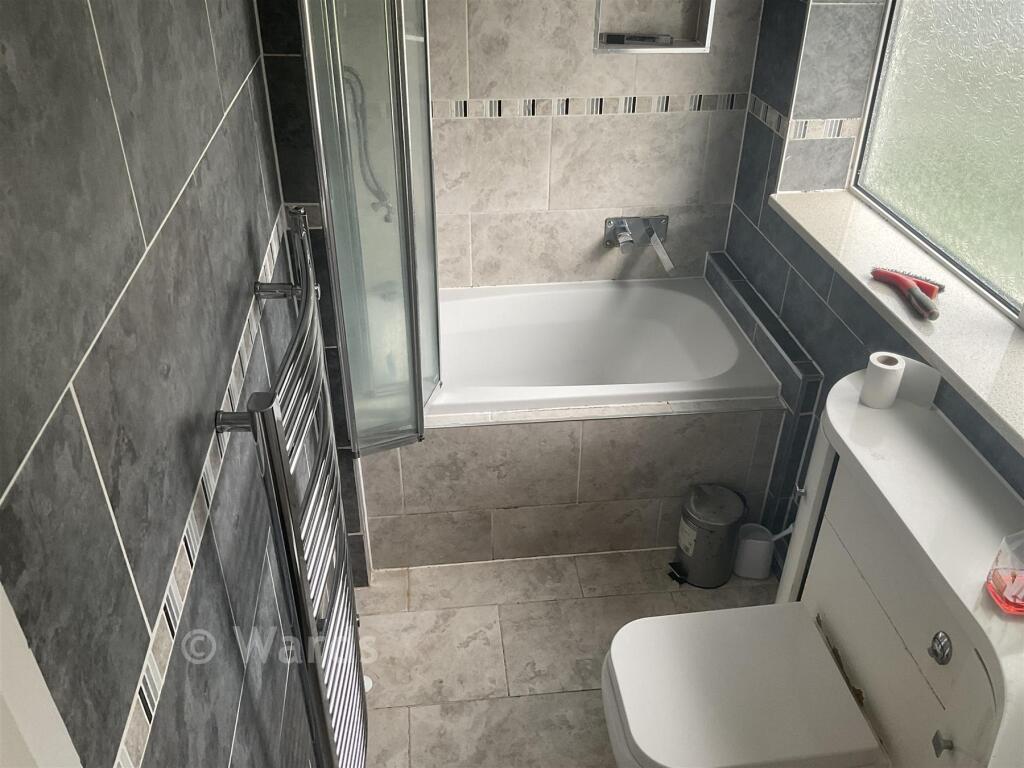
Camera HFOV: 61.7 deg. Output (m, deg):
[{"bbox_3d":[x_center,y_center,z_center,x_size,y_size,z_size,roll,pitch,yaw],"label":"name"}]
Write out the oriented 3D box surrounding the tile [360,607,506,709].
[{"bbox_3d":[-0.247,0.731,2.298,0.449,0.010,0.308,-3,33,-6],"label":"tile"}]

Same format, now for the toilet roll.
[{"bbox_3d":[0.762,-0.008,1.766,0.069,0.097,0.068,1,33,0],"label":"toilet roll"}]

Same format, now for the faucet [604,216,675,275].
[{"bbox_3d":[0.421,-0.458,2.784,0.216,0.130,0.148,-3,33,-6],"label":"faucet"}]

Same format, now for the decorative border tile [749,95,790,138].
[{"bbox_3d":[0.752,-0.787,2.519,0.010,0.055,0.315,-3,33,-6],"label":"decorative border tile"}]

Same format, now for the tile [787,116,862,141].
[{"bbox_3d":[0.870,-0.714,2.399,0.205,0.053,0.010,-3,33,-6],"label":"tile"}]

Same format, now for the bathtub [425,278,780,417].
[{"bbox_3d":[-0.005,0.057,2.728,1.420,0.480,0.694,-3,33,-6],"label":"bathtub"}]

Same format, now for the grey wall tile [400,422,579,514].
[{"bbox_3d":[-0.056,0.239,2.412,0.501,0.292,0.010,-3,33,-6],"label":"grey wall tile"}]

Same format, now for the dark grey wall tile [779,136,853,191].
[{"bbox_3d":[0.870,-0.626,2.456,0.207,0.153,0.010,-3,33,-6],"label":"dark grey wall tile"}]

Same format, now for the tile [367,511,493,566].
[{"bbox_3d":[-0.235,0.459,2.527,0.360,0.198,0.010,-3,33,-6],"label":"tile"}]

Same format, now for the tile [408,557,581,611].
[{"bbox_3d":[-0.050,0.588,2.526,0.502,0.010,0.174,-3,33,-6],"label":"tile"}]

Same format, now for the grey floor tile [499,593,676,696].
[{"bbox_3d":[0.228,0.705,2.347,0.501,0.010,0.308,-3,33,-6],"label":"grey floor tile"}]

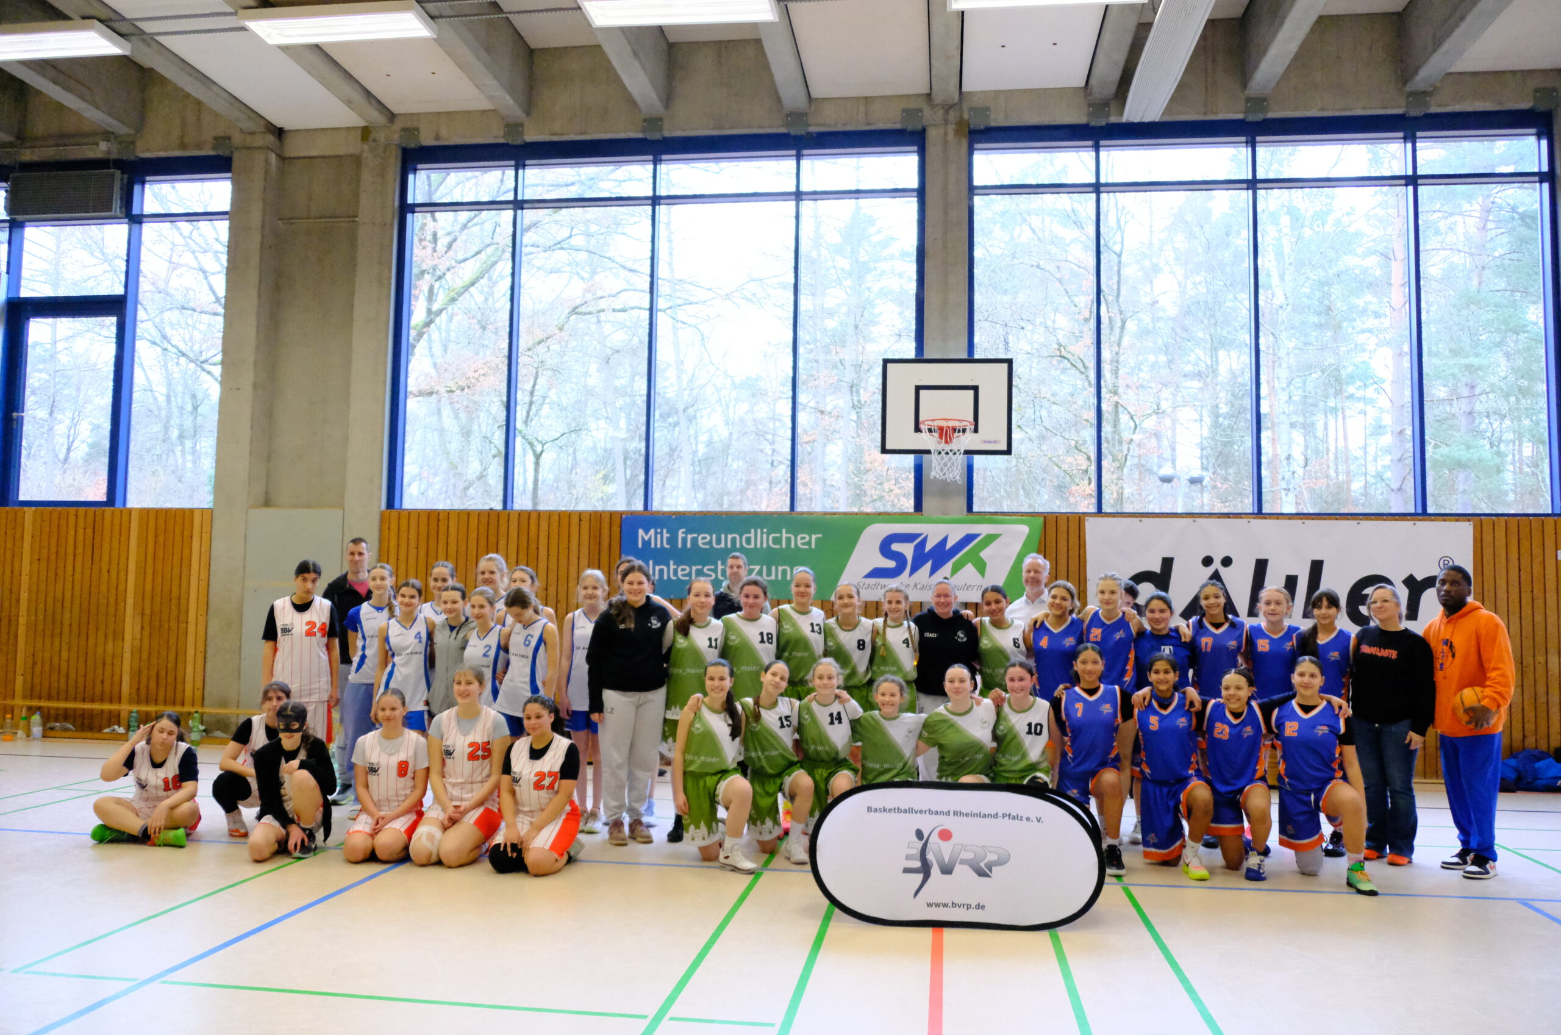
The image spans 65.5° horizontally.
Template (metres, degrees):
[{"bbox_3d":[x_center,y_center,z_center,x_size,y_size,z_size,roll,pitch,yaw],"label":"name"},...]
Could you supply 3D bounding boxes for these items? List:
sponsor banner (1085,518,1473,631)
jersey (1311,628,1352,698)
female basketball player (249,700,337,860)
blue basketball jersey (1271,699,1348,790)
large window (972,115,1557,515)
[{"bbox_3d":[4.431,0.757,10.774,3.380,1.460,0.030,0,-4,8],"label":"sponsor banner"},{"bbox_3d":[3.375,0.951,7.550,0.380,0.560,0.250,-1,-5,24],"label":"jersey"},{"bbox_3d":[-2.803,1.500,7.020,0.490,0.875,0.640,2,-4,-13],"label":"female basketball player"},{"bbox_3d":[3.056,1.312,7.034,0.440,0.530,0.270,-1,-4,20],"label":"blue basketball jersey"},{"bbox_3d":[4.429,-1.863,11.228,5.320,3.710,0.200,0,-4,8],"label":"large window"}]

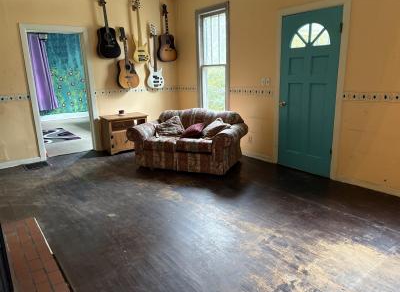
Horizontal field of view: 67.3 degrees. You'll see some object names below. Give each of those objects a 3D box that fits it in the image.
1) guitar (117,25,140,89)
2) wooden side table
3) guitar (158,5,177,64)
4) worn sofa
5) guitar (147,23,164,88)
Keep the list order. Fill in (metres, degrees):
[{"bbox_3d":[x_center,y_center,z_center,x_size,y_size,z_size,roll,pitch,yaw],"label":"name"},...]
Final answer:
[{"bbox_3d":[-1.334,-1.563,5.387,0.395,1.046,0.120,-11,17,-36],"label":"guitar"},{"bbox_3d":[-1.354,-0.226,5.482,0.744,0.615,0.431,-11,16,-35],"label":"wooden side table"},{"bbox_3d":[-0.666,-2.154,5.782,0.395,1.046,0.120,-11,17,-36],"label":"guitar"},{"bbox_3d":[-0.176,-0.123,4.511,1.630,0.810,0.880,4,15,22],"label":"worn sofa"},{"bbox_3d":[-0.890,-1.689,5.715,0.345,1.174,0.080,-11,17,-36],"label":"guitar"}]

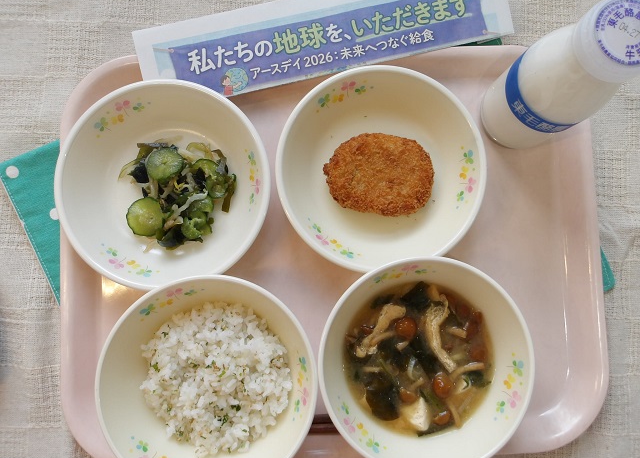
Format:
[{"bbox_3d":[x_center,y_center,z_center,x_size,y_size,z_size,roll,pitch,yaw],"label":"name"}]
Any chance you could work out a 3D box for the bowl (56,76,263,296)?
[{"bbox_3d":[-0.104,-0.029,0.349,0.142,0.041,0.142,0,86,-1],"label":"bowl"}]

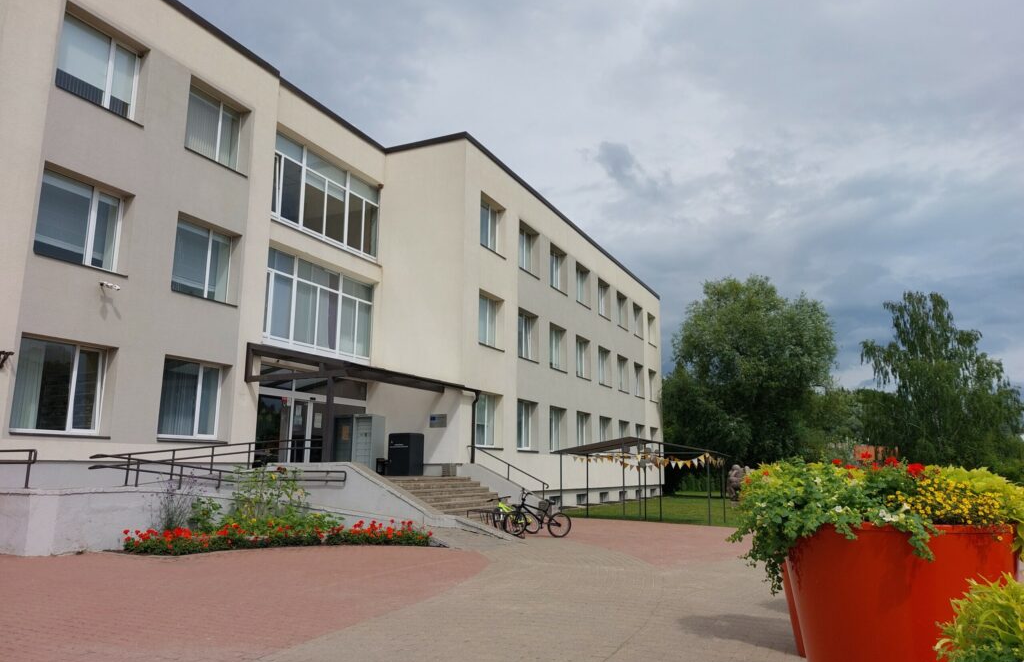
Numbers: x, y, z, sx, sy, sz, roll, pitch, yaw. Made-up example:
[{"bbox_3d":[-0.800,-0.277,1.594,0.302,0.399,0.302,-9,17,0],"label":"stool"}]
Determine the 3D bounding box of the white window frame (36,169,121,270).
[{"bbox_3d":[-8.621,-2.130,14.027,0.200,1.720,1.870,-5,-12,25],"label":"white window frame"}]

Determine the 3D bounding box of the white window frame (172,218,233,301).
[{"bbox_3d":[-7.375,-1.632,16.651,0.200,1.720,1.870,-5,-12,25],"label":"white window frame"}]

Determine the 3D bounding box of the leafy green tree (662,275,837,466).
[{"bbox_3d":[17.644,3.578,50.571,12.000,15.550,12.300,-5,-12,25],"label":"leafy green tree"}]

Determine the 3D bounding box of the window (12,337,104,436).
[{"bbox_3d":[-8.639,1.063,13.430,0.200,1.720,1.870,-5,-12,25],"label":"window"}]

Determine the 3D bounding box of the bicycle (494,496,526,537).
[{"bbox_3d":[0.079,4.066,15.649,1.380,0.870,0.580,10,-14,-42],"label":"bicycle"}]

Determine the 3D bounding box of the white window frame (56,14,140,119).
[{"bbox_3d":[-8.602,-5.384,14.636,0.200,1.720,1.870,-5,-12,25],"label":"white window frame"}]

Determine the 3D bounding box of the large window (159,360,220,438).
[{"bbox_3d":[-7.393,1.561,16.054,0.200,1.720,1.870,-5,-12,25],"label":"large window"}]

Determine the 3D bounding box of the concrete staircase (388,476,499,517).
[{"bbox_3d":[-1.282,4.259,17.592,2.300,1.150,5.200,-5,-12,25],"label":"concrete staircase"}]

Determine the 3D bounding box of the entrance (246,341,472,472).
[{"bbox_3d":[-4.074,2.285,19.304,3.200,3.350,5.500,-5,-12,25],"label":"entrance"}]

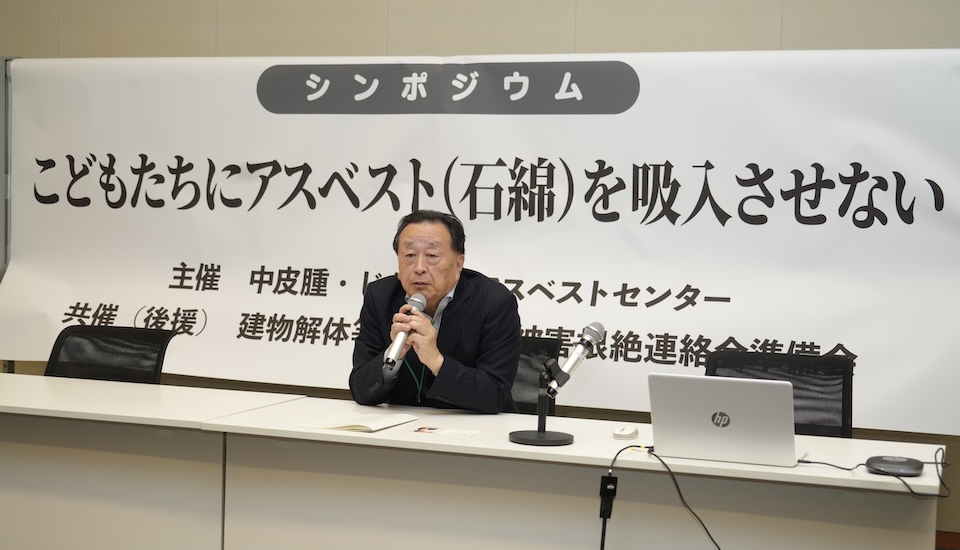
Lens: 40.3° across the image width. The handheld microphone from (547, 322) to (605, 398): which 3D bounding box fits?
[{"bbox_3d":[0.242,0.214,3.297,0.050,0.240,0.050,4,-40,52],"label":"handheld microphone"}]

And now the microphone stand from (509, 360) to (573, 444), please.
[{"bbox_3d":[0.156,0.306,3.238,0.162,0.205,0.162,1,2,0],"label":"microphone stand"}]

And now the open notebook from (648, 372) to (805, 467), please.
[{"bbox_3d":[0.578,0.322,3.013,0.320,0.205,0.305,2,2,21],"label":"open notebook"}]

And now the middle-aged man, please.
[{"bbox_3d":[-0.077,0.438,3.946,0.500,1.270,0.660,2,2,21],"label":"middle-aged man"}]

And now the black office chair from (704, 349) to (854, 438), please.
[{"bbox_3d":[0.806,0.675,3.768,0.530,0.860,0.570,2,2,21],"label":"black office chair"}]

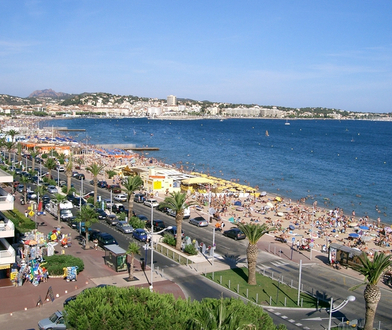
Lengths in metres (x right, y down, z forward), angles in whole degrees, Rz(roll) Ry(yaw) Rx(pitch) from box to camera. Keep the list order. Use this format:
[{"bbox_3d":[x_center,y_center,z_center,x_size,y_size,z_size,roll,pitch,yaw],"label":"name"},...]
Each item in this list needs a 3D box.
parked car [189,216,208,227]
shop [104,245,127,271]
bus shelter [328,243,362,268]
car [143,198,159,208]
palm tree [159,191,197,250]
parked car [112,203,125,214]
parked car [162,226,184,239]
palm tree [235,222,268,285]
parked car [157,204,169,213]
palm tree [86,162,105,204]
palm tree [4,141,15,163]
[{"bbox_3d":[0.521,10.185,90.374,1.700,1.350,3.950,-3,7,-33],"label":"parked car"},{"bbox_3d":[-10.317,12.121,64.543,1.550,2.380,4.100,-2,7,-30],"label":"shop"},{"bbox_3d":[20.230,12.441,66.525,1.550,2.550,4.600,-3,7,-33],"label":"bus shelter"},{"bbox_3d":[-9.540,8.210,105.810,1.720,1.430,4.250,-2,7,-31],"label":"car"},{"bbox_3d":[-2.426,8.142,73.113,5.600,8.850,5.600,1,6,0],"label":"palm tree"},{"bbox_3d":[-15.587,8.665,100.123,1.680,1.600,3.800,-2,7,-30],"label":"parked car"},{"bbox_3d":[-3.658,10.981,81.850,1.700,1.450,4.050,-3,7,-32],"label":"parked car"},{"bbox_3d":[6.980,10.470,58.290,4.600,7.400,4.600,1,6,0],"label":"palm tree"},{"bbox_3d":[-6.670,8.760,101.180,1.700,1.430,4.000,-3,7,-31],"label":"parked car"},{"bbox_3d":[-21.333,4.168,105.361,4.200,9.446,4.200,1,6,0],"label":"palm tree"},{"bbox_3d":[-69.820,-4.740,185.640,3.800,8.400,3.800,1,6,0],"label":"palm tree"}]

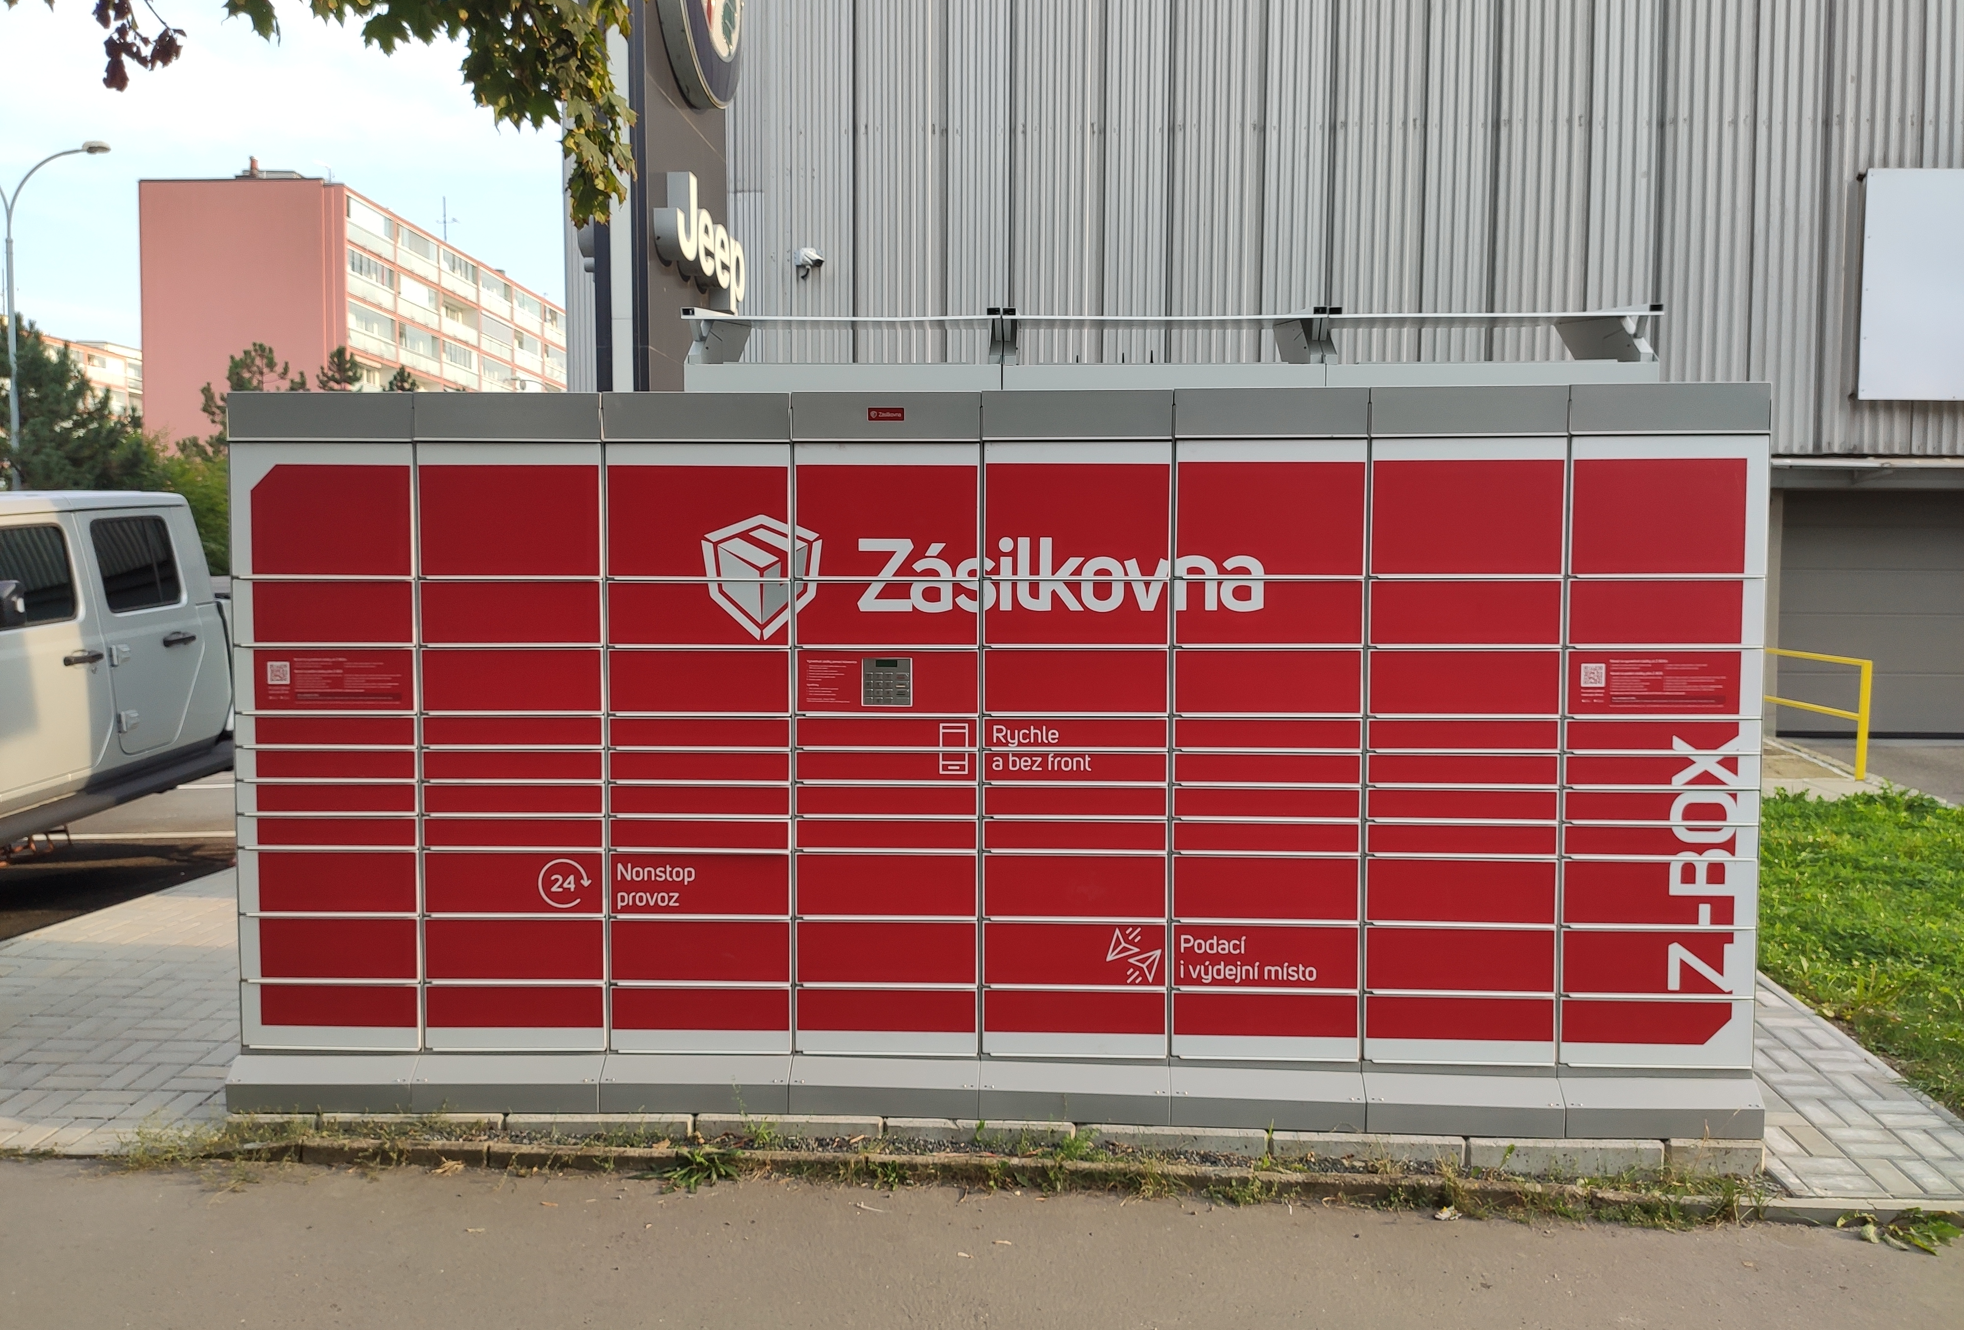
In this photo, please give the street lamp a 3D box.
[{"bbox_3d":[-21.681,-5.875,33.070,4.000,11.500,0.350,-1,3,-22],"label":"street lamp"}]

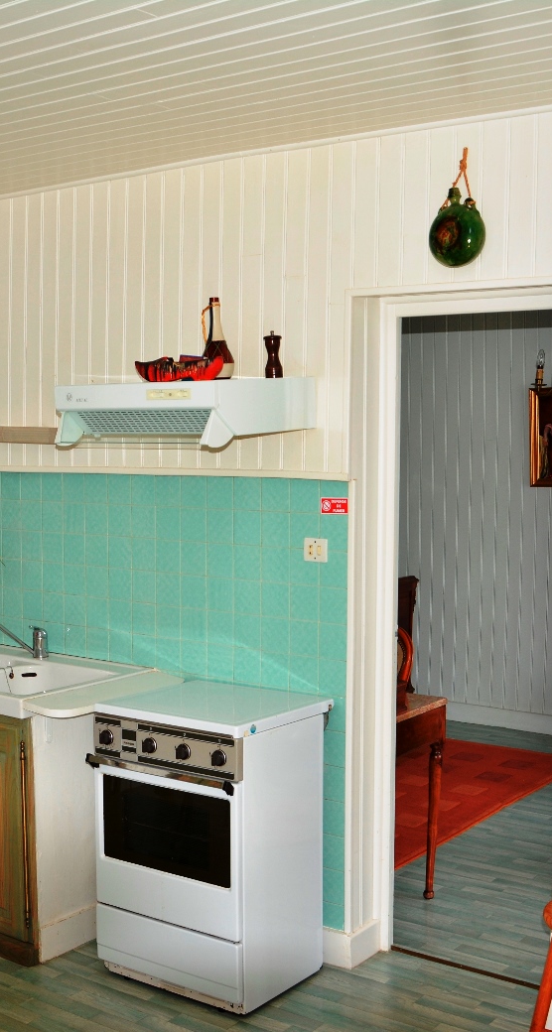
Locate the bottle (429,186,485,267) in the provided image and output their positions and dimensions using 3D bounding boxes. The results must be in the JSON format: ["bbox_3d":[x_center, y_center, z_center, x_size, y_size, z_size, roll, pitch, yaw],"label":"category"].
[{"bbox_3d":[0.503,-0.804,3.219,0.168,0.222,0.100,1,3,40],"label":"bottle"}]

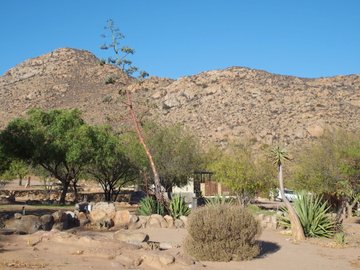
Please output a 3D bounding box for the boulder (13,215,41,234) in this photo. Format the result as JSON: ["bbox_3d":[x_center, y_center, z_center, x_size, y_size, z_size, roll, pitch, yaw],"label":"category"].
[{"bbox_3d":[-5.305,3.086,20.500,0.905,0.620,0.850,1,-5,-14],"label":"boulder"}]

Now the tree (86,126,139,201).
[{"bbox_3d":[-5.238,2.250,46.000,4.190,5.820,4.600,0,-5,0],"label":"tree"}]

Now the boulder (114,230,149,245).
[{"bbox_3d":[-1.374,2.912,16.800,0.964,0.383,0.700,0,-5,0],"label":"boulder"}]

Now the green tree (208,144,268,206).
[{"bbox_3d":[3.651,2.528,37.000,3.995,3.870,3.900,0,-5,0],"label":"green tree"}]

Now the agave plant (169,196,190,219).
[{"bbox_3d":[-0.020,2.810,23.300,0.865,0.943,0.880,0,-5,0],"label":"agave plant"}]

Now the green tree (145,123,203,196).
[{"bbox_3d":[-0.501,2.030,46.000,4.253,5.528,4.600,0,-5,-1],"label":"green tree"}]

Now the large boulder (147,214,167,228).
[{"bbox_3d":[-0.903,3.323,22.800,0.756,0.495,0.650,0,-5,-2],"label":"large boulder"}]

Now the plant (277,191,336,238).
[{"bbox_3d":[4.044,2.505,19.000,1.653,1.434,1.700,-1,-5,12],"label":"plant"}]

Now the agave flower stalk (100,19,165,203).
[{"bbox_3d":[-1.925,-0.894,24.300,2.457,7.297,2.000,0,-5,-5],"label":"agave flower stalk"}]

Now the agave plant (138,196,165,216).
[{"bbox_3d":[-1.153,2.885,24.000,1.026,0.770,1.000,0,-5,-3],"label":"agave plant"}]

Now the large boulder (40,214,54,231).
[{"bbox_3d":[-4.984,3.301,22.300,0.527,0.621,0.520,0,-5,0],"label":"large boulder"}]

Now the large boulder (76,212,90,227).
[{"bbox_3d":[-3.711,3.246,22.800,0.519,0.503,0.500,1,-5,-9],"label":"large boulder"}]

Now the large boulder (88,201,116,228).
[{"bbox_3d":[-2.981,3.067,22.800,1.077,0.942,0.900,0,-5,0],"label":"large boulder"}]

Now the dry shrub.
[{"bbox_3d":[0.961,2.221,13.400,1.718,1.255,1.600,0,-5,0],"label":"dry shrub"}]

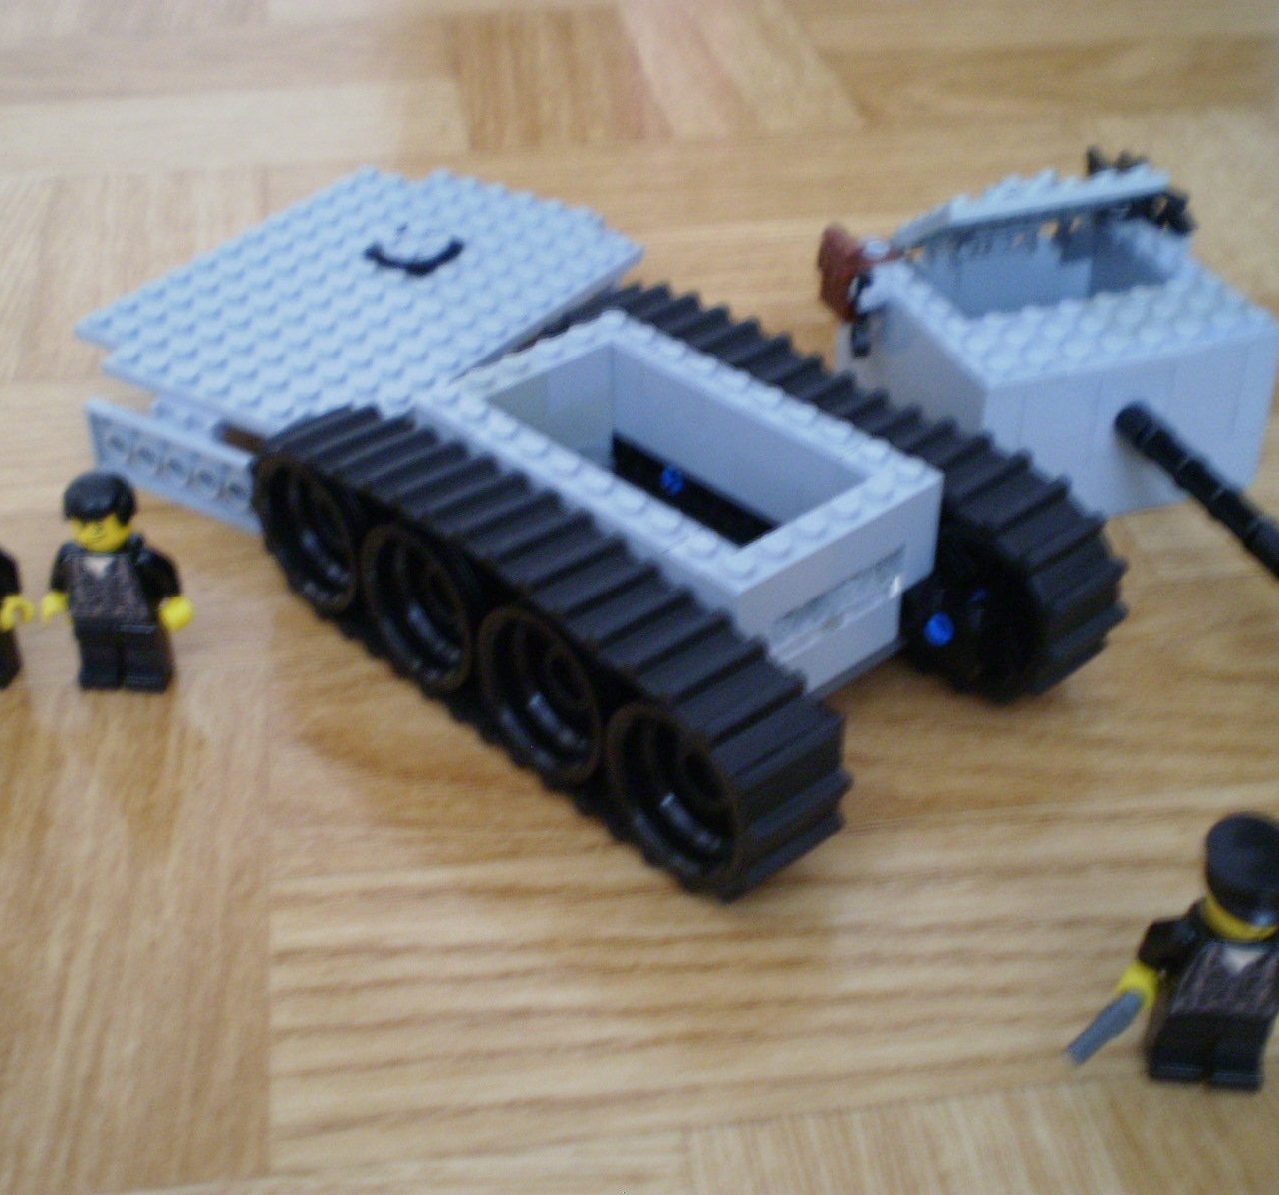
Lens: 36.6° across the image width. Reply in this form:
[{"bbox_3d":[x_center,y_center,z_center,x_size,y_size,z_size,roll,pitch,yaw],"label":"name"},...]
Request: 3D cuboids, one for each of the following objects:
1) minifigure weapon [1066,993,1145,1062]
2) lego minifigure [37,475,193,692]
[{"bbox_3d":[0.064,0.059,0.264,0.016,0.006,0.004,-40,48,-14],"label":"minifigure weapon"},{"bbox_3d":[-0.091,-0.003,0.339,0.027,0.041,0.015,3,36,4],"label":"lego minifigure"}]

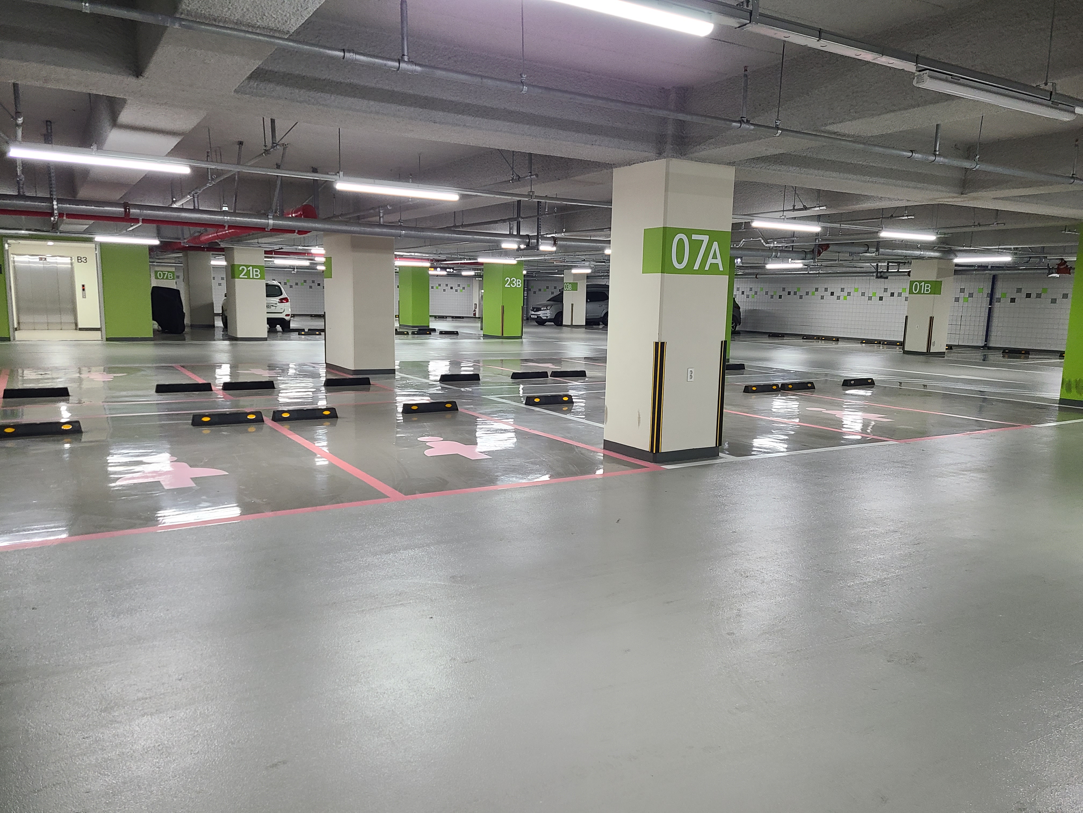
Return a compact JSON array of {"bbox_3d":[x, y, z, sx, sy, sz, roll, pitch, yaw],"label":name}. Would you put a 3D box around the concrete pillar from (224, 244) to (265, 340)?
[{"bbox_3d":[-8.596,-3.262,23.566,0.784,2.634,1.332,-4,9,-31],"label":"concrete pillar"}]

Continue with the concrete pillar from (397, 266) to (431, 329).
[{"bbox_3d":[-5.437,-4.683,34.574,0.784,2.634,1.480,-4,9,-31],"label":"concrete pillar"}]

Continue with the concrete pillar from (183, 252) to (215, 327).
[{"bbox_3d":[-12.869,-4.417,30.535,0.784,2.812,1.554,-4,9,-31],"label":"concrete pillar"}]

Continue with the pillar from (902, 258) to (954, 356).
[{"bbox_3d":[10.836,-2.763,22.815,0.784,2.620,0.784,-4,9,-31],"label":"pillar"}]

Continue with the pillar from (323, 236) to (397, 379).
[{"bbox_3d":[-3.345,-1.985,14.947,0.770,2.649,1.495,-4,9,-31],"label":"pillar"}]

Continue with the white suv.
[{"bbox_3d":[-10.747,-3.787,30.523,1.880,1.732,4.692,-4,9,-31],"label":"white suv"}]

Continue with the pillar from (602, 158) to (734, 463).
[{"bbox_3d":[1.158,-0.867,7.561,0.770,2.649,0.725,-4,9,-31],"label":"pillar"}]

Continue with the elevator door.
[{"bbox_3d":[-15.427,-3.493,25.323,1.598,2.250,0.104,-4,9,-31],"label":"elevator door"}]

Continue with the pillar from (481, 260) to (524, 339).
[{"bbox_3d":[-1.332,-3.698,27.577,0.770,2.634,1.332,-4,9,-31],"label":"pillar"}]

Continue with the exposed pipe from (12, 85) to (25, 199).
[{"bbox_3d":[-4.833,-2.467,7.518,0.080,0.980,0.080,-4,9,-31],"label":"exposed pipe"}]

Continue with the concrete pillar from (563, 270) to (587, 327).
[{"bbox_3d":[1.590,-5.153,38.813,0.784,2.649,0.770,-4,9,-31],"label":"concrete pillar"}]

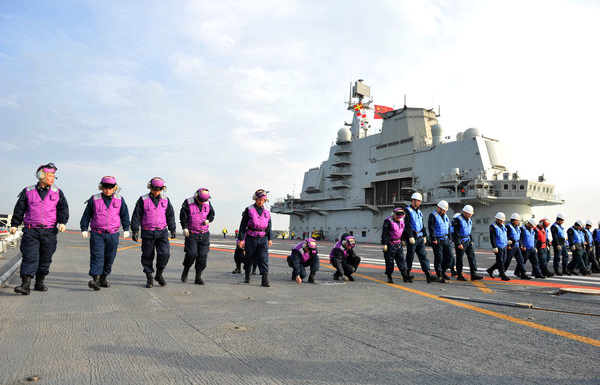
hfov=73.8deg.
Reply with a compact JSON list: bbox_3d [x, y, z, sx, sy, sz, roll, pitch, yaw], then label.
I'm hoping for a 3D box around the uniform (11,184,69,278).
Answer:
[{"bbox_3d":[-3.571,0.513,5.500,0.650,1.284,0.400,5,-7,-29],"label":"uniform"}]

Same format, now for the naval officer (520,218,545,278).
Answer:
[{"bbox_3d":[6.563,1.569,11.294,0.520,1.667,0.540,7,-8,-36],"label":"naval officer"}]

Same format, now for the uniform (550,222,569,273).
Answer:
[{"bbox_3d":[7.542,1.610,11.687,0.520,1.493,0.400,6,-7,-33],"label":"uniform"}]

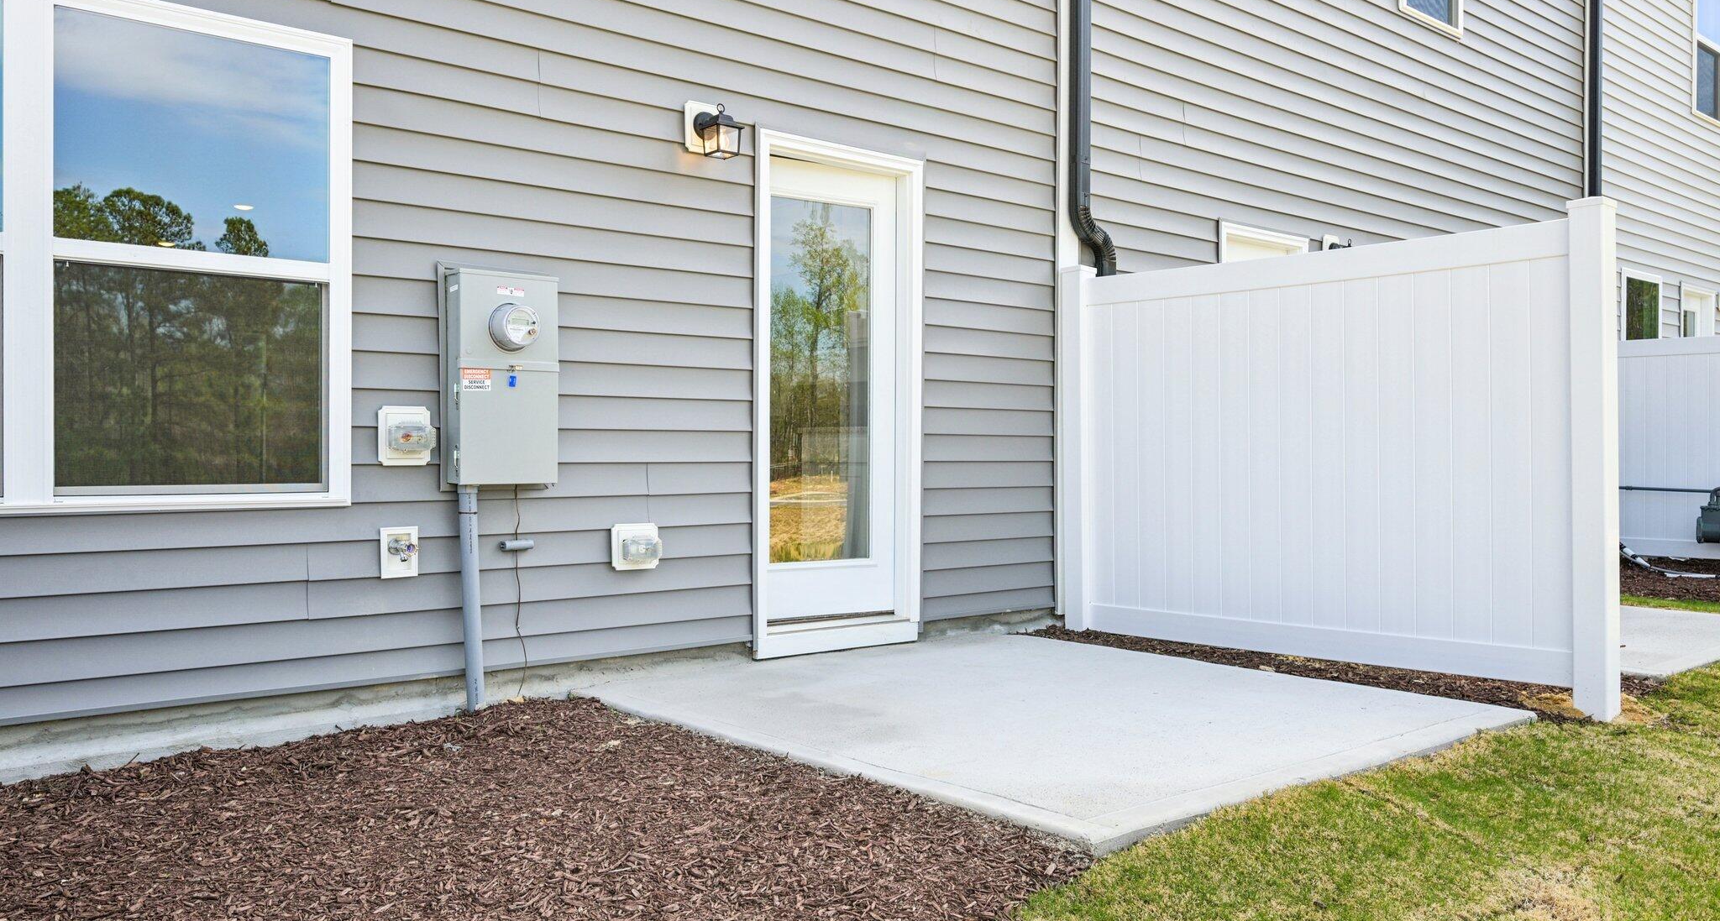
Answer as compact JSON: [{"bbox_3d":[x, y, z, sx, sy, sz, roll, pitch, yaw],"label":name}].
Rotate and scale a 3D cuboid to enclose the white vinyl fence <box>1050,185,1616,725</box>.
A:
[{"bbox_3d":[1.999,-0.020,5.663,0.135,1.960,2.540,0,0,-44],"label":"white vinyl fence"}]

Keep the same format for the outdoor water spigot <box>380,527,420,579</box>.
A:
[{"bbox_3d":[-1.569,0.320,4.290,0.130,0.175,0.120,0,0,-39],"label":"outdoor water spigot"}]

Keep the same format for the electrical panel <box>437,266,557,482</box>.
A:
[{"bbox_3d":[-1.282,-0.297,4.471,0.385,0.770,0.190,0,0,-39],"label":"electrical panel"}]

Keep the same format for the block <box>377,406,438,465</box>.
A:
[{"bbox_3d":[-1.556,-0.085,4.302,0.180,0.206,0.110,0,0,-39],"label":"block"}]

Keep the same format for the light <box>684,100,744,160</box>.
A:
[{"bbox_3d":[-0.574,-1.346,5.030,0.180,0.230,0.195,0,0,-39],"label":"light"}]

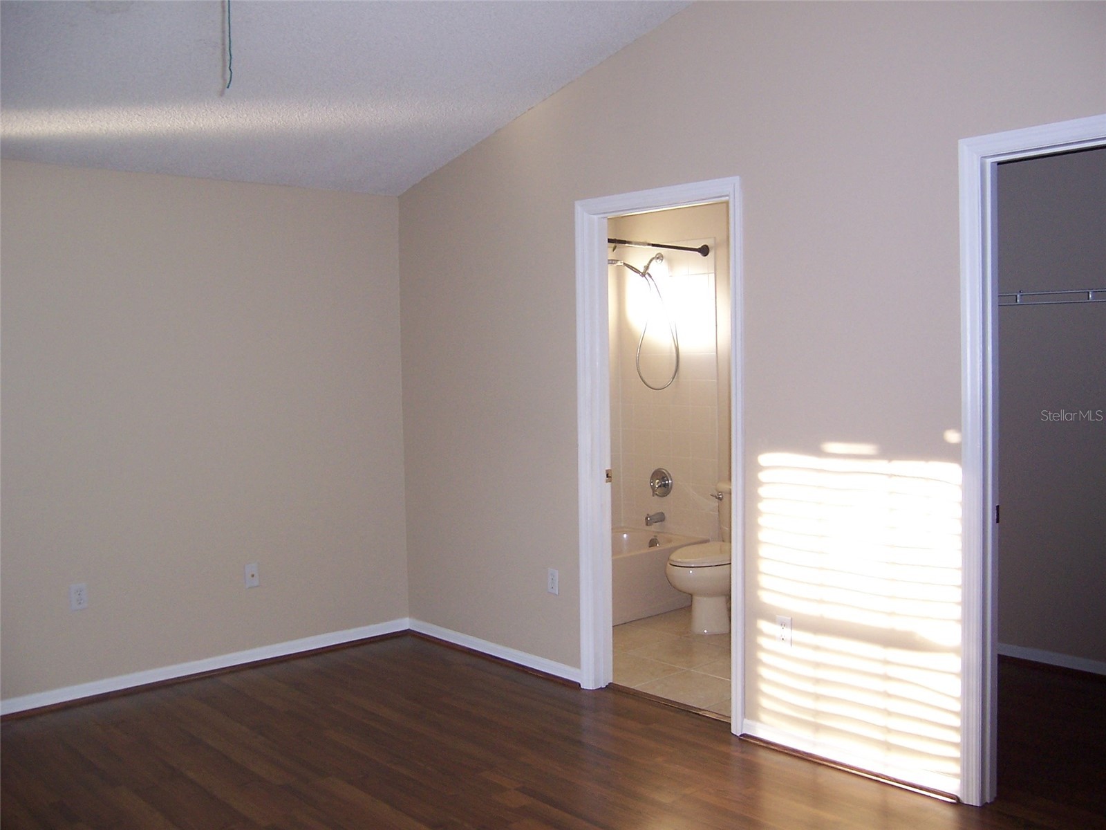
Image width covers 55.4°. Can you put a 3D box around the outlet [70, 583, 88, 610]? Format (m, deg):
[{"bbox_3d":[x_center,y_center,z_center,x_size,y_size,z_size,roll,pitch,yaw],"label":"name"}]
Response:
[{"bbox_3d":[-2.040,0.781,4.537,0.070,0.115,0.008,-3,4,-41],"label":"outlet"}]

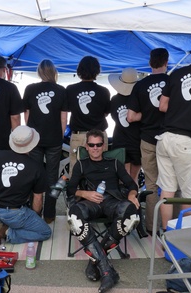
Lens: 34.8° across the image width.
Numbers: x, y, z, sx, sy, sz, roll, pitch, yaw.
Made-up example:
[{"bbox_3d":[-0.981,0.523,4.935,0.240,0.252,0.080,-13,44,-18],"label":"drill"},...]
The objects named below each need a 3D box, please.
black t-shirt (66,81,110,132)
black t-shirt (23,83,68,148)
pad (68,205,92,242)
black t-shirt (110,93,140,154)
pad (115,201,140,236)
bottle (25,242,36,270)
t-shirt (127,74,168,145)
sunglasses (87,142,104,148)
[{"bbox_3d":[-0.079,-0.417,3.220,0.460,0.540,0.280,1,5,0],"label":"black t-shirt"},{"bbox_3d":[-0.528,-0.338,3.220,0.470,0.670,0.270,2,4,-2],"label":"black t-shirt"},{"bbox_3d":[-0.115,0.581,2.330,0.155,0.250,0.130,-26,-16,23],"label":"pad"},{"bbox_3d":[0.349,-0.257,3.330,0.390,0.600,0.260,2,5,3],"label":"black t-shirt"},{"bbox_3d":[0.238,0.543,2.270,0.160,0.230,0.120,25,-6,-19],"label":"pad"},{"bbox_3d":[-0.480,0.810,2.268,0.073,0.195,0.073,1,5,0],"label":"bottle"},{"bbox_3d":[0.588,-0.373,2.990,0.500,0.680,0.300,3,4,12],"label":"t-shirt"},{"bbox_3d":[0.000,-0.009,2.740,0.145,0.045,0.140,2,4,0],"label":"sunglasses"}]

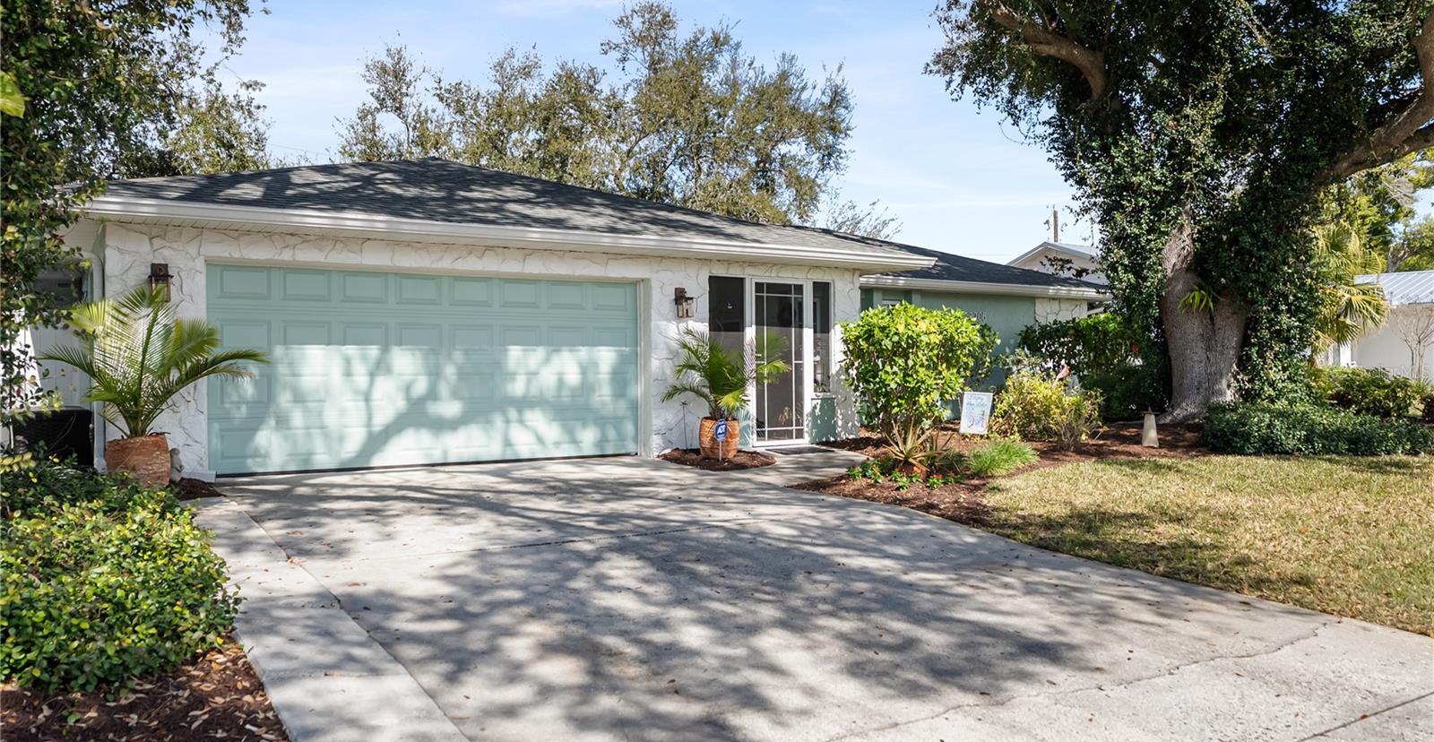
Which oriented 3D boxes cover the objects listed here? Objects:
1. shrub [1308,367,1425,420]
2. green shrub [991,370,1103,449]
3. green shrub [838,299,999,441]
[{"bbox_3d":[12.950,0.420,19.000,2.100,1.070,1.700,0,0,-31],"label":"shrub"},{"bbox_3d":[4.170,0.480,12.100,1.380,0.960,1.200,0,0,-31],"label":"green shrub"},{"bbox_3d":[2.570,0.010,12.200,1.950,1.770,1.750,0,0,-31],"label":"green shrub"}]

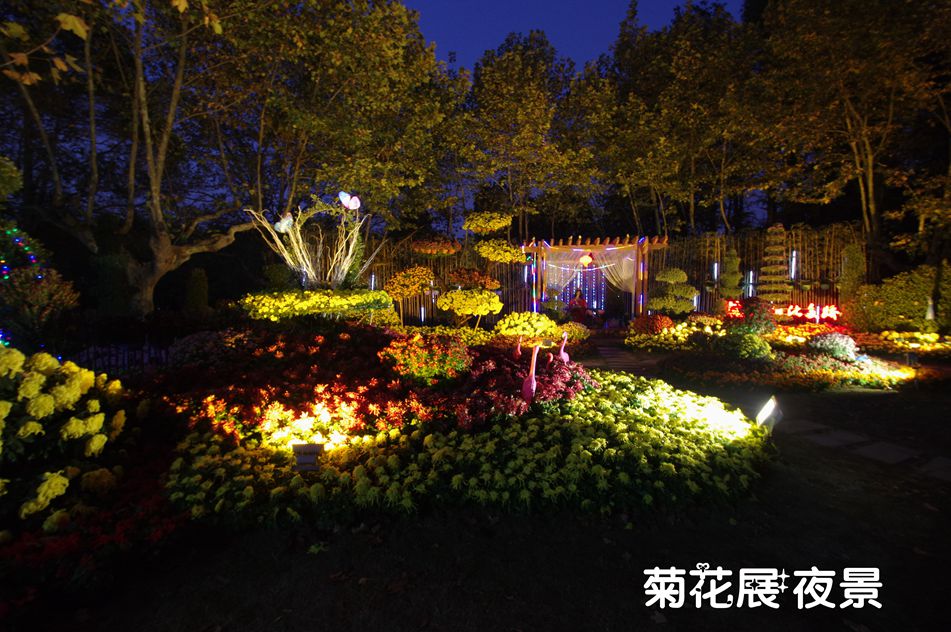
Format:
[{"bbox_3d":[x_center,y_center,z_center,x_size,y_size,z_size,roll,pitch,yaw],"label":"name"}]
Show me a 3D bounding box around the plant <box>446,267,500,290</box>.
[{"bbox_3d":[-0.072,-0.876,9.500,1.300,0.520,1.100,0,5,0],"label":"plant"}]

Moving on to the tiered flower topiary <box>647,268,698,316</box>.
[{"bbox_3d":[5.403,-0.655,10.800,1.260,1.360,1.120,2,5,26],"label":"tiered flower topiary"}]

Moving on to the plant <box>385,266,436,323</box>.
[{"bbox_3d":[-1.501,-0.473,9.000,1.100,1.390,1.000,0,4,0],"label":"plant"}]

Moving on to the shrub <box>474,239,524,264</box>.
[{"bbox_3d":[0.576,-1.548,9.500,1.200,0.580,1.050,0,5,3],"label":"shrub"}]

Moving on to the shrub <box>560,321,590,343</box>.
[{"bbox_3d":[2.126,0.355,8.500,0.700,0.520,0.700,0,4,0],"label":"shrub"}]

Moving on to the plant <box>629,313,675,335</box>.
[{"bbox_3d":[4.313,0.208,9.700,1.030,0.560,0.980,2,5,24],"label":"plant"}]

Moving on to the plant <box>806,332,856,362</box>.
[{"bbox_3d":[6.133,0.542,6.800,0.720,0.520,0.700,0,4,0],"label":"plant"}]

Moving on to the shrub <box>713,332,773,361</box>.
[{"bbox_3d":[4.790,0.565,7.100,0.930,0.520,0.880,3,6,34],"label":"shrub"}]

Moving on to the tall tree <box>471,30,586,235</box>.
[{"bbox_3d":[2.148,-5.850,17.013,4.900,12.040,4.900,0,4,0],"label":"tall tree"}]

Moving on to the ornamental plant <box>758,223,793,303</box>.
[{"bbox_3d":[7.959,-1.183,10.501,0.740,2.450,0.740,0,4,0],"label":"ornamental plant"}]

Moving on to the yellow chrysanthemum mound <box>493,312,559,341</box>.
[{"bbox_3d":[0.954,0.178,7.400,1.150,0.560,1.100,0,4,0],"label":"yellow chrysanthemum mound"}]

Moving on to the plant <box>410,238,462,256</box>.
[{"bbox_3d":[-1.015,-1.696,9.800,1.220,0.440,1.100,0,4,0],"label":"plant"}]

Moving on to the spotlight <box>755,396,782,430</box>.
[{"bbox_3d":[2.739,0.911,3.700,0.170,0.280,0.260,25,16,26],"label":"spotlight"}]

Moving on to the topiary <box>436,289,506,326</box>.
[{"bbox_3d":[-0.114,-0.193,9.000,1.500,0.820,1.250,0,5,-1],"label":"topiary"}]

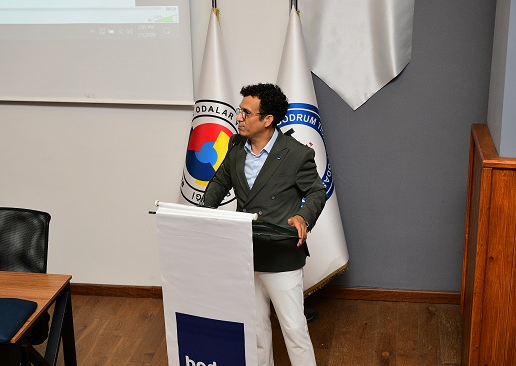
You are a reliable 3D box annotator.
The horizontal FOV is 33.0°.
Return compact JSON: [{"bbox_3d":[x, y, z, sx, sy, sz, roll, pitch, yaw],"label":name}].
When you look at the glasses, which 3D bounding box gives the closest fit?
[{"bbox_3d":[-0.015,-0.343,4.314,0.145,0.047,0.140,-4,17,-24],"label":"glasses"}]

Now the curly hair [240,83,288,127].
[{"bbox_3d":[0.027,-0.388,4.301,0.240,0.215,0.195,-5,17,-26],"label":"curly hair"}]

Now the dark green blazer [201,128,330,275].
[{"bbox_3d":[0.033,0.095,4.401,0.570,0.740,0.400,10,20,30],"label":"dark green blazer"}]

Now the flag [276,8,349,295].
[{"bbox_3d":[0.275,-0.140,5.387,0.540,1.855,0.380,0,17,2],"label":"flag"}]

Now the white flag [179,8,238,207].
[{"bbox_3d":[-0.275,-0.156,5.379,0.500,1.819,0.380,2,18,10],"label":"white flag"}]

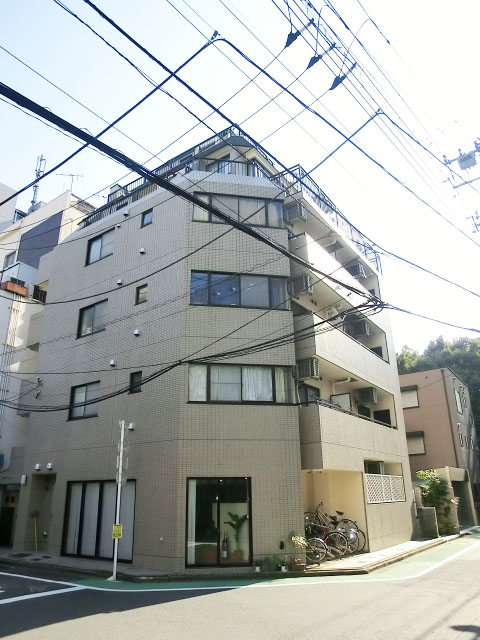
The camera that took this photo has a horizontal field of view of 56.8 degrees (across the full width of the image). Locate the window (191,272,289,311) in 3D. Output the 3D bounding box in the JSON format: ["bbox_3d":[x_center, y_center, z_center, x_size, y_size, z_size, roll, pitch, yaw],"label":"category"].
[{"bbox_3d":[0.019,-0.837,12.912,2.895,1.102,0.120,3,-21,-8],"label":"window"}]

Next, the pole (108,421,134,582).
[{"bbox_3d":[-2.784,4.130,10.476,0.300,3.513,0.250,3,-21,-9],"label":"pole"}]

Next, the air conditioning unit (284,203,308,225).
[{"bbox_3d":[1.796,-3.462,14.640,0.720,0.560,0.310,-15,-25,32],"label":"air conditioning unit"}]

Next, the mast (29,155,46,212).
[{"bbox_3d":[-11.719,-7.936,25.635,0.450,4.082,0.420,-15,-25,32],"label":"mast"}]

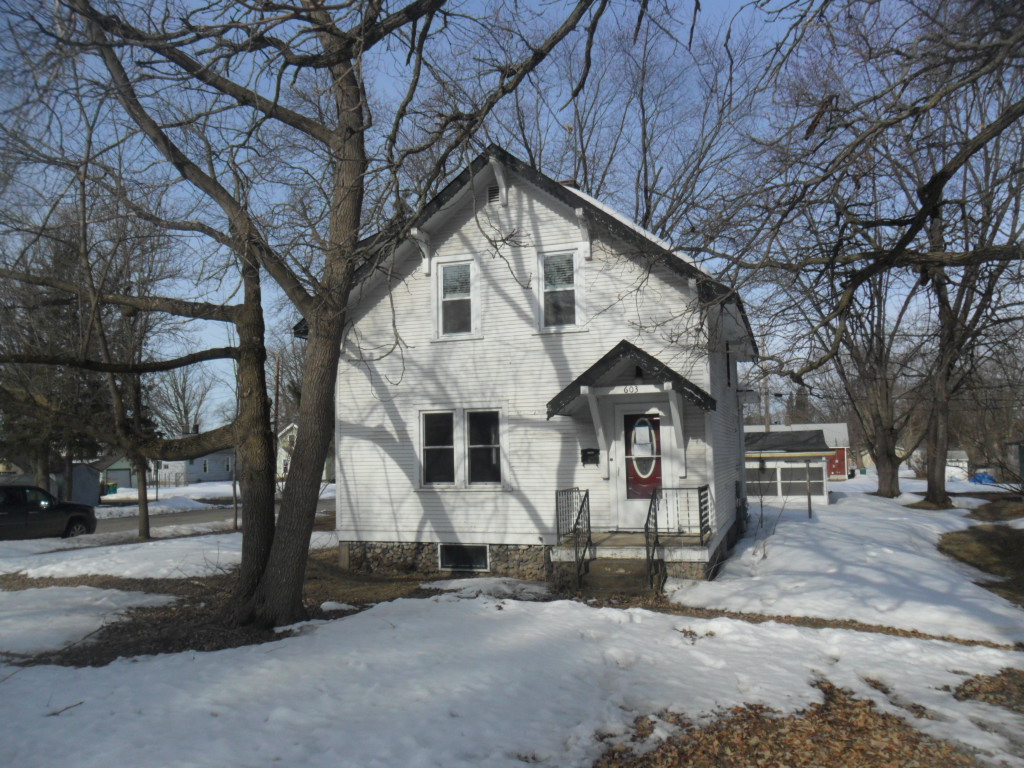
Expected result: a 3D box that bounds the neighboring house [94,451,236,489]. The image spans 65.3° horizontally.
[{"bbox_3d":[-35.451,7.900,80.905,7.500,4.600,15.500,-3,-5,19],"label":"neighboring house"}]

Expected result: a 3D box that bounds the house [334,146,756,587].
[{"bbox_3d":[1.183,-0.105,17.782,7.900,7.600,10.200,-3,-5,19],"label":"house"}]

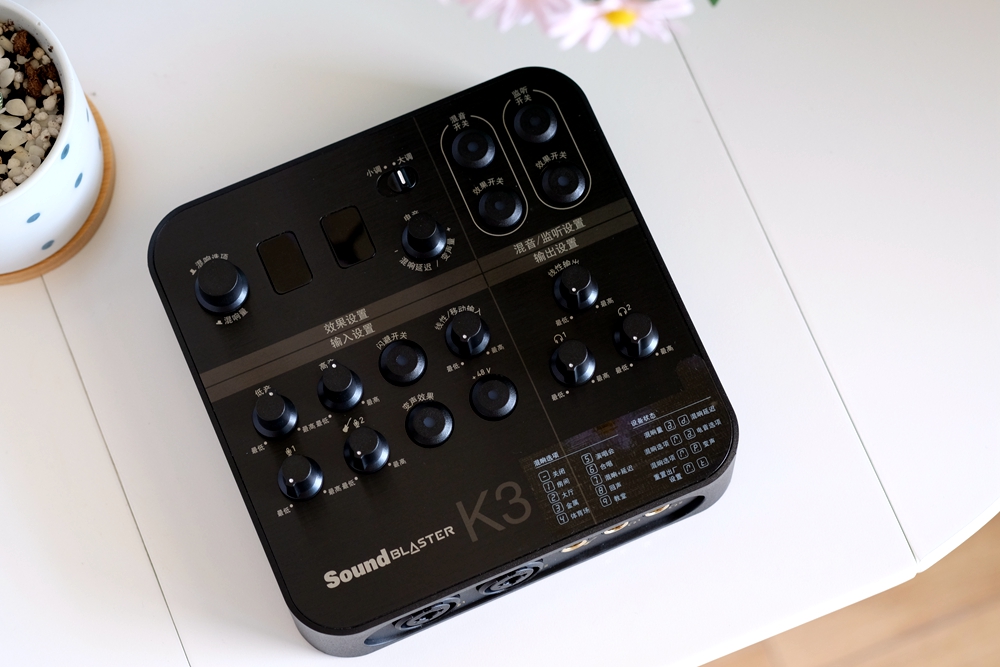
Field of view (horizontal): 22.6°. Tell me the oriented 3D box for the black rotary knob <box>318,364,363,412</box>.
[{"bbox_3d":[-0.053,0.017,0.824,0.015,0.012,0.015,0,74,2],"label":"black rotary knob"}]

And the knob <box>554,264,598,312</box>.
[{"bbox_3d":[0.025,-0.016,0.832,0.015,0.012,0.015,0,74,2],"label":"knob"}]

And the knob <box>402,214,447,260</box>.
[{"bbox_3d":[-0.025,-0.033,0.815,0.015,0.013,0.015,0,75,0],"label":"knob"}]

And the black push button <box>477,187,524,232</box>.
[{"bbox_3d":[0.000,-0.042,0.822,0.015,0.004,0.015,0,75,0],"label":"black push button"}]

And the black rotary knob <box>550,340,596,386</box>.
[{"bbox_3d":[0.024,0.008,0.803,0.015,0.013,0.015,0,75,0],"label":"black rotary knob"}]

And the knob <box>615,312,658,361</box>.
[{"bbox_3d":[0.045,0.000,0.826,0.015,0.012,0.015,0,74,2],"label":"knob"}]

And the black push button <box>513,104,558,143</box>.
[{"bbox_3d":[0.012,-0.072,0.854,0.015,0.004,0.015,0,74,2],"label":"black push button"}]

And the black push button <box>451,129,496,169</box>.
[{"bbox_3d":[-0.009,-0.061,0.828,0.015,0.004,0.015,0,75,0],"label":"black push button"}]

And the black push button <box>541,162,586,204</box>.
[{"bbox_3d":[0.021,-0.050,0.824,0.015,0.004,0.015,0,75,0],"label":"black push button"}]

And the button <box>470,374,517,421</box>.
[{"bbox_3d":[-0.002,0.020,0.805,0.015,0.004,0.015,0,75,0],"label":"button"}]

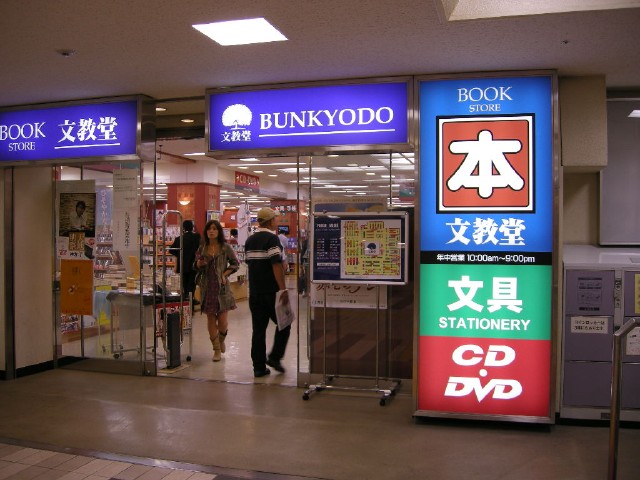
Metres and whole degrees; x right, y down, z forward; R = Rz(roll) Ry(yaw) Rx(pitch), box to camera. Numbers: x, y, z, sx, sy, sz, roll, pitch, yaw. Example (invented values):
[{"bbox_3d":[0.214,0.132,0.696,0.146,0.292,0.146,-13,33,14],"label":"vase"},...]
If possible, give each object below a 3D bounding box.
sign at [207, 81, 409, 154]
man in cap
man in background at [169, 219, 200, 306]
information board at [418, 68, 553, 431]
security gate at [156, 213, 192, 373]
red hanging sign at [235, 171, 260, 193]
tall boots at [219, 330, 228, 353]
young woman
[{"bbox_3d":[-0.080,-0.991,5.404,1.700,0.545,0.250,0,1,15],"label":"sign"},{"bbox_3d":[-0.543,0.546,6.889,0.400,1.730,0.500,-1,1,-45],"label":"man in cap"},{"bbox_3d":[-2.352,0.511,11.590,0.550,1.690,0.380,0,1,-5],"label":"man in background"},{"bbox_3d":[1.251,0.071,5.040,1.040,2.580,0.250,0,1,15],"label":"information board"},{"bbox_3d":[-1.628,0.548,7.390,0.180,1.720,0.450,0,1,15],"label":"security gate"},{"bbox_3d":[-1.547,-1.233,14.200,0.060,0.370,1.350,0,1,15],"label":"red hanging sign"},{"bbox_3d":[-1.153,1.212,7.950,0.115,0.290,0.240,0,1,-2],"label":"tall boots"},{"bbox_3d":[-1.192,0.595,7.740,0.520,1.620,0.400,0,1,0],"label":"young woman"}]

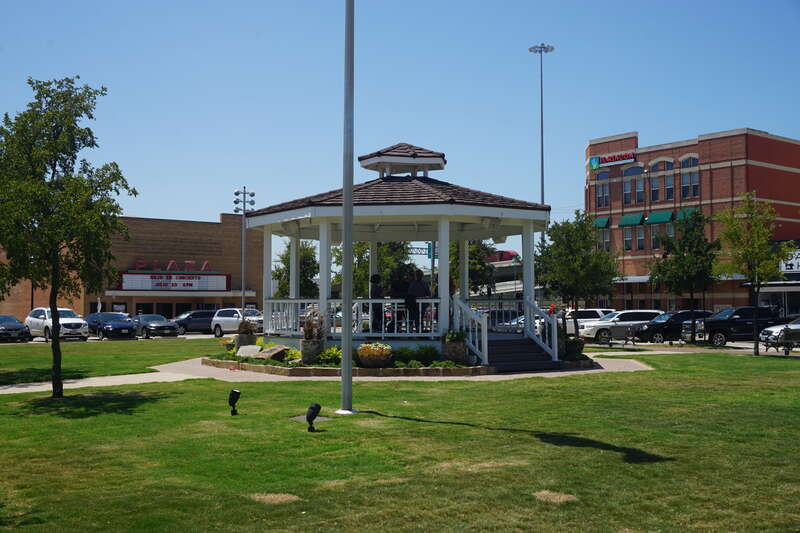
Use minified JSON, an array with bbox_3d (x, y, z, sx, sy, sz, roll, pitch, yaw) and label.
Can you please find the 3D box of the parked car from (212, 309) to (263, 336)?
[{"bbox_3d":[-9.687,3.492,54.907,1.900,1.760,4.750,2,-3,-38],"label":"parked car"}]

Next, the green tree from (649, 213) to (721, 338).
[{"bbox_3d":[13.173,0.496,41.011,3.300,6.160,3.300,0,-2,0],"label":"green tree"}]

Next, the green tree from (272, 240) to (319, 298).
[{"bbox_3d":[-5.796,0.956,50.000,2.950,6.080,2.950,0,-2,0],"label":"green tree"}]

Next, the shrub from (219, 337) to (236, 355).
[{"bbox_3d":[-4.657,2.150,24.135,0.520,0.490,0.520,0,-2,0],"label":"shrub"}]

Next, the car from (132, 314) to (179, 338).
[{"bbox_3d":[-14.800,3.550,52.901,1.880,1.400,4.750,2,-3,-35],"label":"car"}]

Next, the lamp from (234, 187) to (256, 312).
[{"bbox_3d":[-7.900,-0.132,45.040,1.250,7.800,0.450,2,-3,-37],"label":"lamp"}]

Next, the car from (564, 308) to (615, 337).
[{"bbox_3d":[11.816,3.587,55.902,4.900,1.820,1.920,1,-2,-22],"label":"car"}]

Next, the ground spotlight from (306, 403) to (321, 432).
[{"bbox_3d":[-1.038,1.803,10.537,0.130,0.345,0.175,-1,-3,27],"label":"ground spotlight"}]

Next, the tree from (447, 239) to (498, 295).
[{"bbox_3d":[4.243,0.942,52.003,3.900,6.600,3.900,0,-2,0],"label":"tree"}]

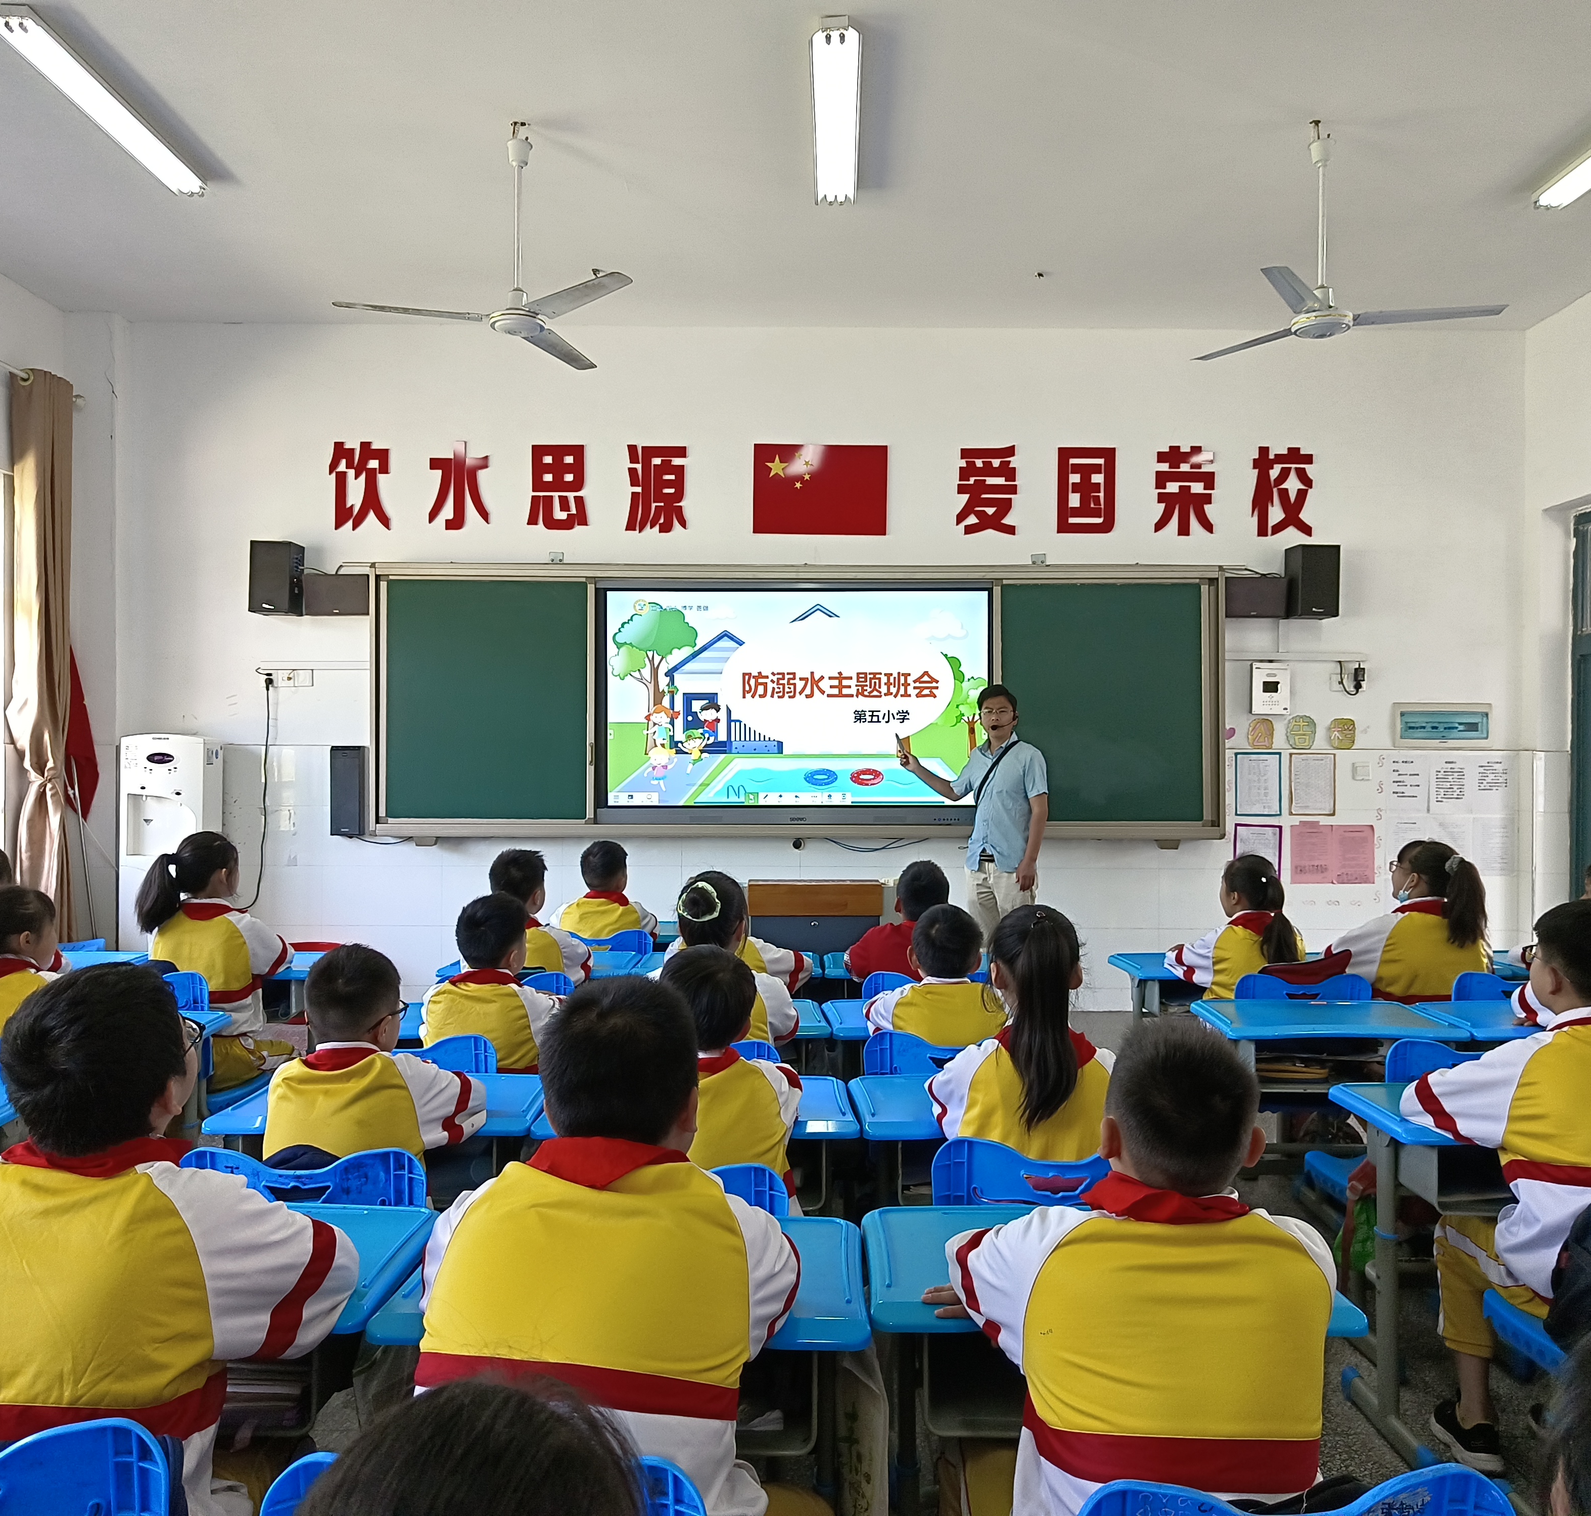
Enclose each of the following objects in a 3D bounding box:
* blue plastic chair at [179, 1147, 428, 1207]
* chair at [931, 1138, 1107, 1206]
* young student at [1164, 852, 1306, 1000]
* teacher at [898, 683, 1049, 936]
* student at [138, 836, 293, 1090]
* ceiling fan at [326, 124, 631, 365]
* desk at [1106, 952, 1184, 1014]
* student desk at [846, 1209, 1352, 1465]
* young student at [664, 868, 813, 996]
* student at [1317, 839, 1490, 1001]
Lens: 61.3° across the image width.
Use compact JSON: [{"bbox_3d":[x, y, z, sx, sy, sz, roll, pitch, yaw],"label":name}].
[{"bbox_3d":[-0.765,0.966,2.250,0.400,0.708,0.430,0,0,1],"label":"blue plastic chair"},{"bbox_3d":[0.440,1.000,2.400,0.420,0.730,0.450,0,0,0],"label":"chair"},{"bbox_3d":[1.360,0.805,4.120,0.400,1.030,0.580,0,0,-20],"label":"young student"},{"bbox_3d":[0.800,0.500,5.850,0.630,1.640,0.420,0,0,33],"label":"teacher"},{"bbox_3d":[-1.680,0.789,4.000,0.430,1.130,0.570,0,0,13],"label":"student"},{"bbox_3d":[-0.983,-1.793,4.593,1.090,0.730,1.090,0,0,0],"label":"ceiling fan"},{"bbox_3d":[1.390,1.019,4.440,0.610,0.690,0.400,0,0,0],"label":"desk"},{"bbox_3d":[0.397,0.994,1.810,0.610,0.652,0.410,0,0,2],"label":"student desk"},{"bbox_3d":[-0.191,0.800,4.221,0.440,0.980,0.560,0,0,6],"label":"young student"},{"bbox_3d":[1.830,0.796,4.020,0.450,1.140,0.570,0,0,-12],"label":"student"}]

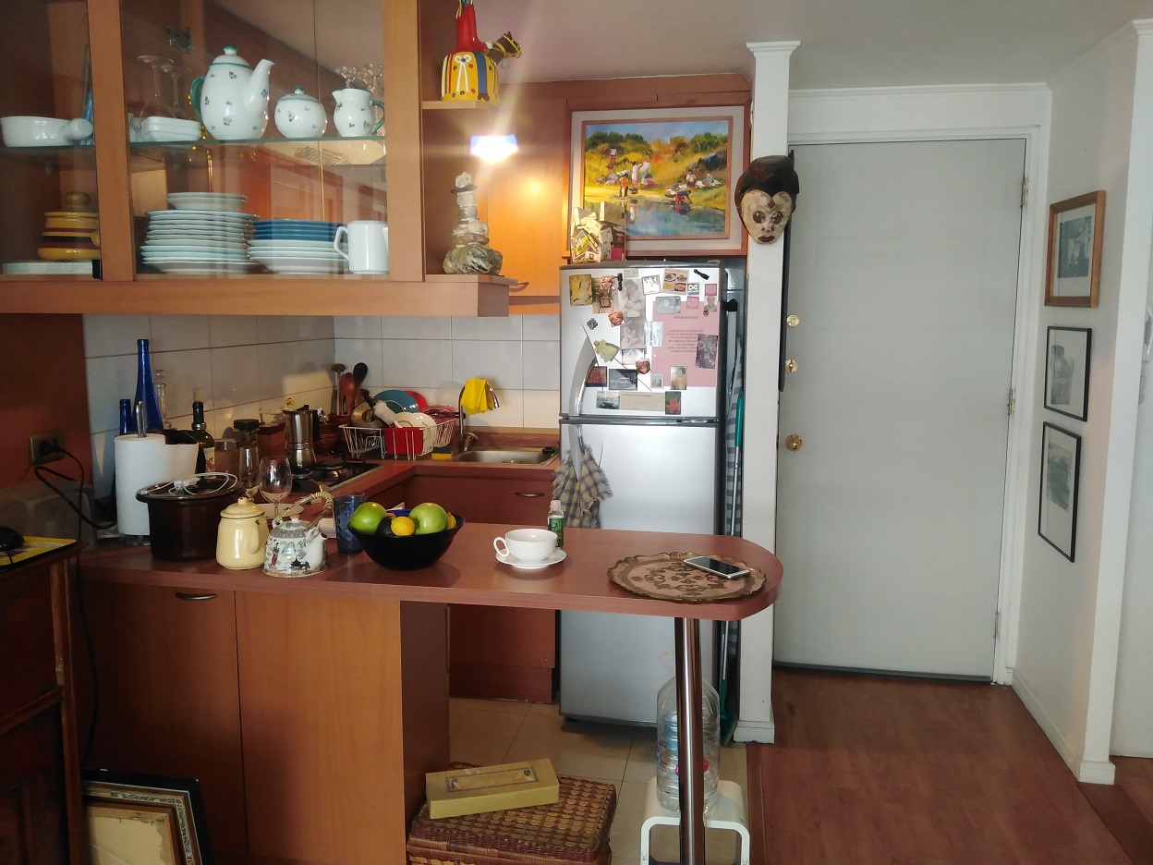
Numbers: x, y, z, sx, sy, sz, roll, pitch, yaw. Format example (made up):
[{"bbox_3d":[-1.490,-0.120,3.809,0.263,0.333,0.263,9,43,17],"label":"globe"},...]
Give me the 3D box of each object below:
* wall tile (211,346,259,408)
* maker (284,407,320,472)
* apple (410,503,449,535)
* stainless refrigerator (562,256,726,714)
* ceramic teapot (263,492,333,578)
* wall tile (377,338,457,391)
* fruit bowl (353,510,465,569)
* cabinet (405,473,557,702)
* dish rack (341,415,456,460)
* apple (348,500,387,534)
[{"bbox_3d":[-1.173,-0.195,2.981,0.010,0.200,0.292,1,8,11],"label":"wall tile"},{"bbox_3d":[-0.900,0.020,2.820,0.101,0.202,0.136,7,10,44],"label":"maker"},{"bbox_3d":[-0.318,0.191,1.860,0.082,0.078,0.082,1,8,11],"label":"apple"},{"bbox_3d":[0.259,0.202,3.159,0.520,1.550,0.626,1,7,11],"label":"stainless refrigerator"},{"bbox_3d":[-0.575,0.203,1.776,0.151,0.162,0.131,5,9,33],"label":"ceramic teapot"},{"bbox_3d":[-0.665,-0.287,3.628,0.304,0.200,0.010,1,8,11],"label":"wall tile"},{"bbox_3d":[-0.364,0.240,1.878,0.246,0.093,0.246,0,8,0],"label":"fruit bowl"},{"bbox_3d":[-0.275,0.539,3.390,0.505,0.843,0.576,1,7,11],"label":"cabinet"},{"bbox_3d":[-0.679,0.018,3.373,0.338,0.126,0.374,1,7,11],"label":"dish rack"},{"bbox_3d":[-0.449,0.189,1.875,0.079,0.075,0.079,1,8,11],"label":"apple"}]

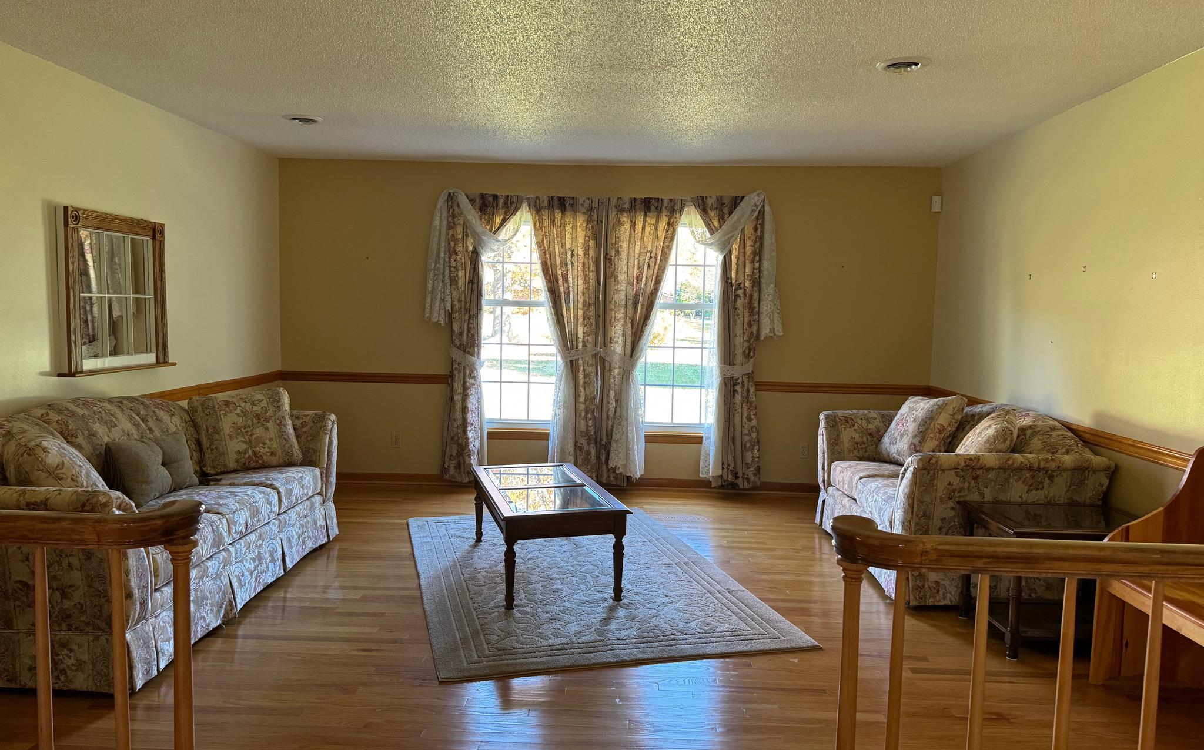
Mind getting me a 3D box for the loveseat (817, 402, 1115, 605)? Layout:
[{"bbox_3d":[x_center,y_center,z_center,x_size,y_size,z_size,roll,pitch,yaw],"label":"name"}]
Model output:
[{"bbox_3d":[1.856,0.613,4.591,0.930,0.880,1.600,1,5,-1],"label":"loveseat"}]

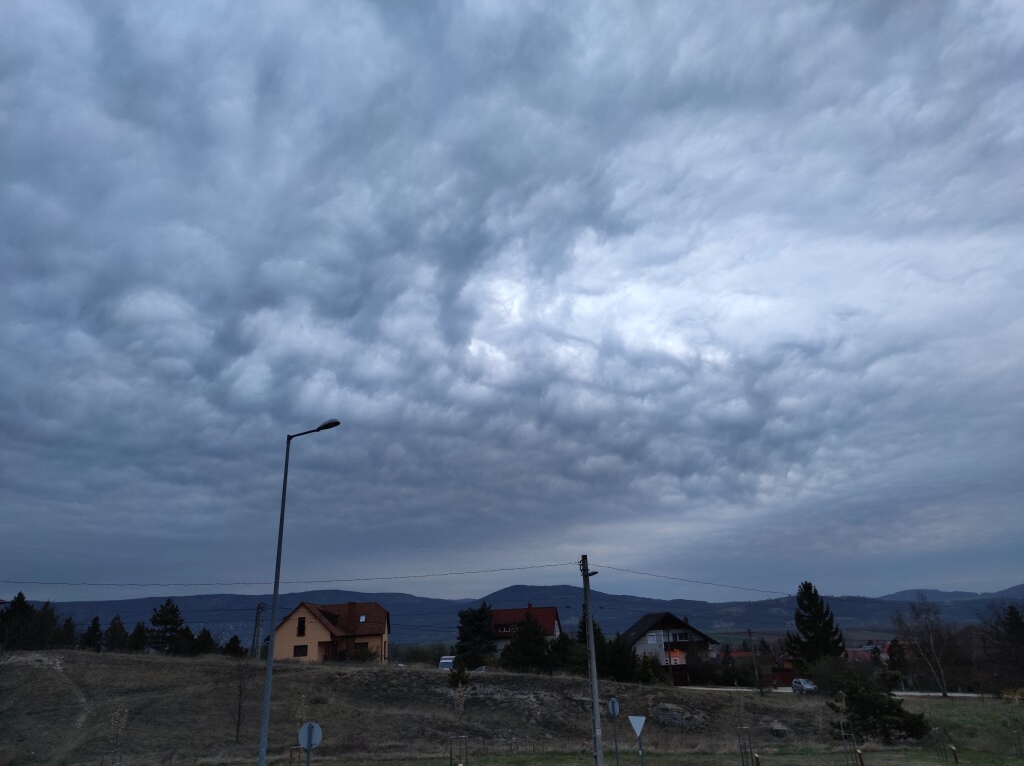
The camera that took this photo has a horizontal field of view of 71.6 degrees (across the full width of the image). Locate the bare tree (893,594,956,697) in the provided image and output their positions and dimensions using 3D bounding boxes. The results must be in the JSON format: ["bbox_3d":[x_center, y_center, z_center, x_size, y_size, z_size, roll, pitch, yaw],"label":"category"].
[{"bbox_3d":[44.155,28.099,76.000,6.651,10.451,6.651,-12,-22,26],"label":"bare tree"}]

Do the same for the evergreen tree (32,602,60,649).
[{"bbox_3d":[-56.386,29.345,86.010,3.290,5.510,3.290,10,-23,-31],"label":"evergreen tree"}]

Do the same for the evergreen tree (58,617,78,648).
[{"bbox_3d":[-53.720,30.210,86.004,2.350,3.430,2.350,9,-23,-29],"label":"evergreen tree"}]

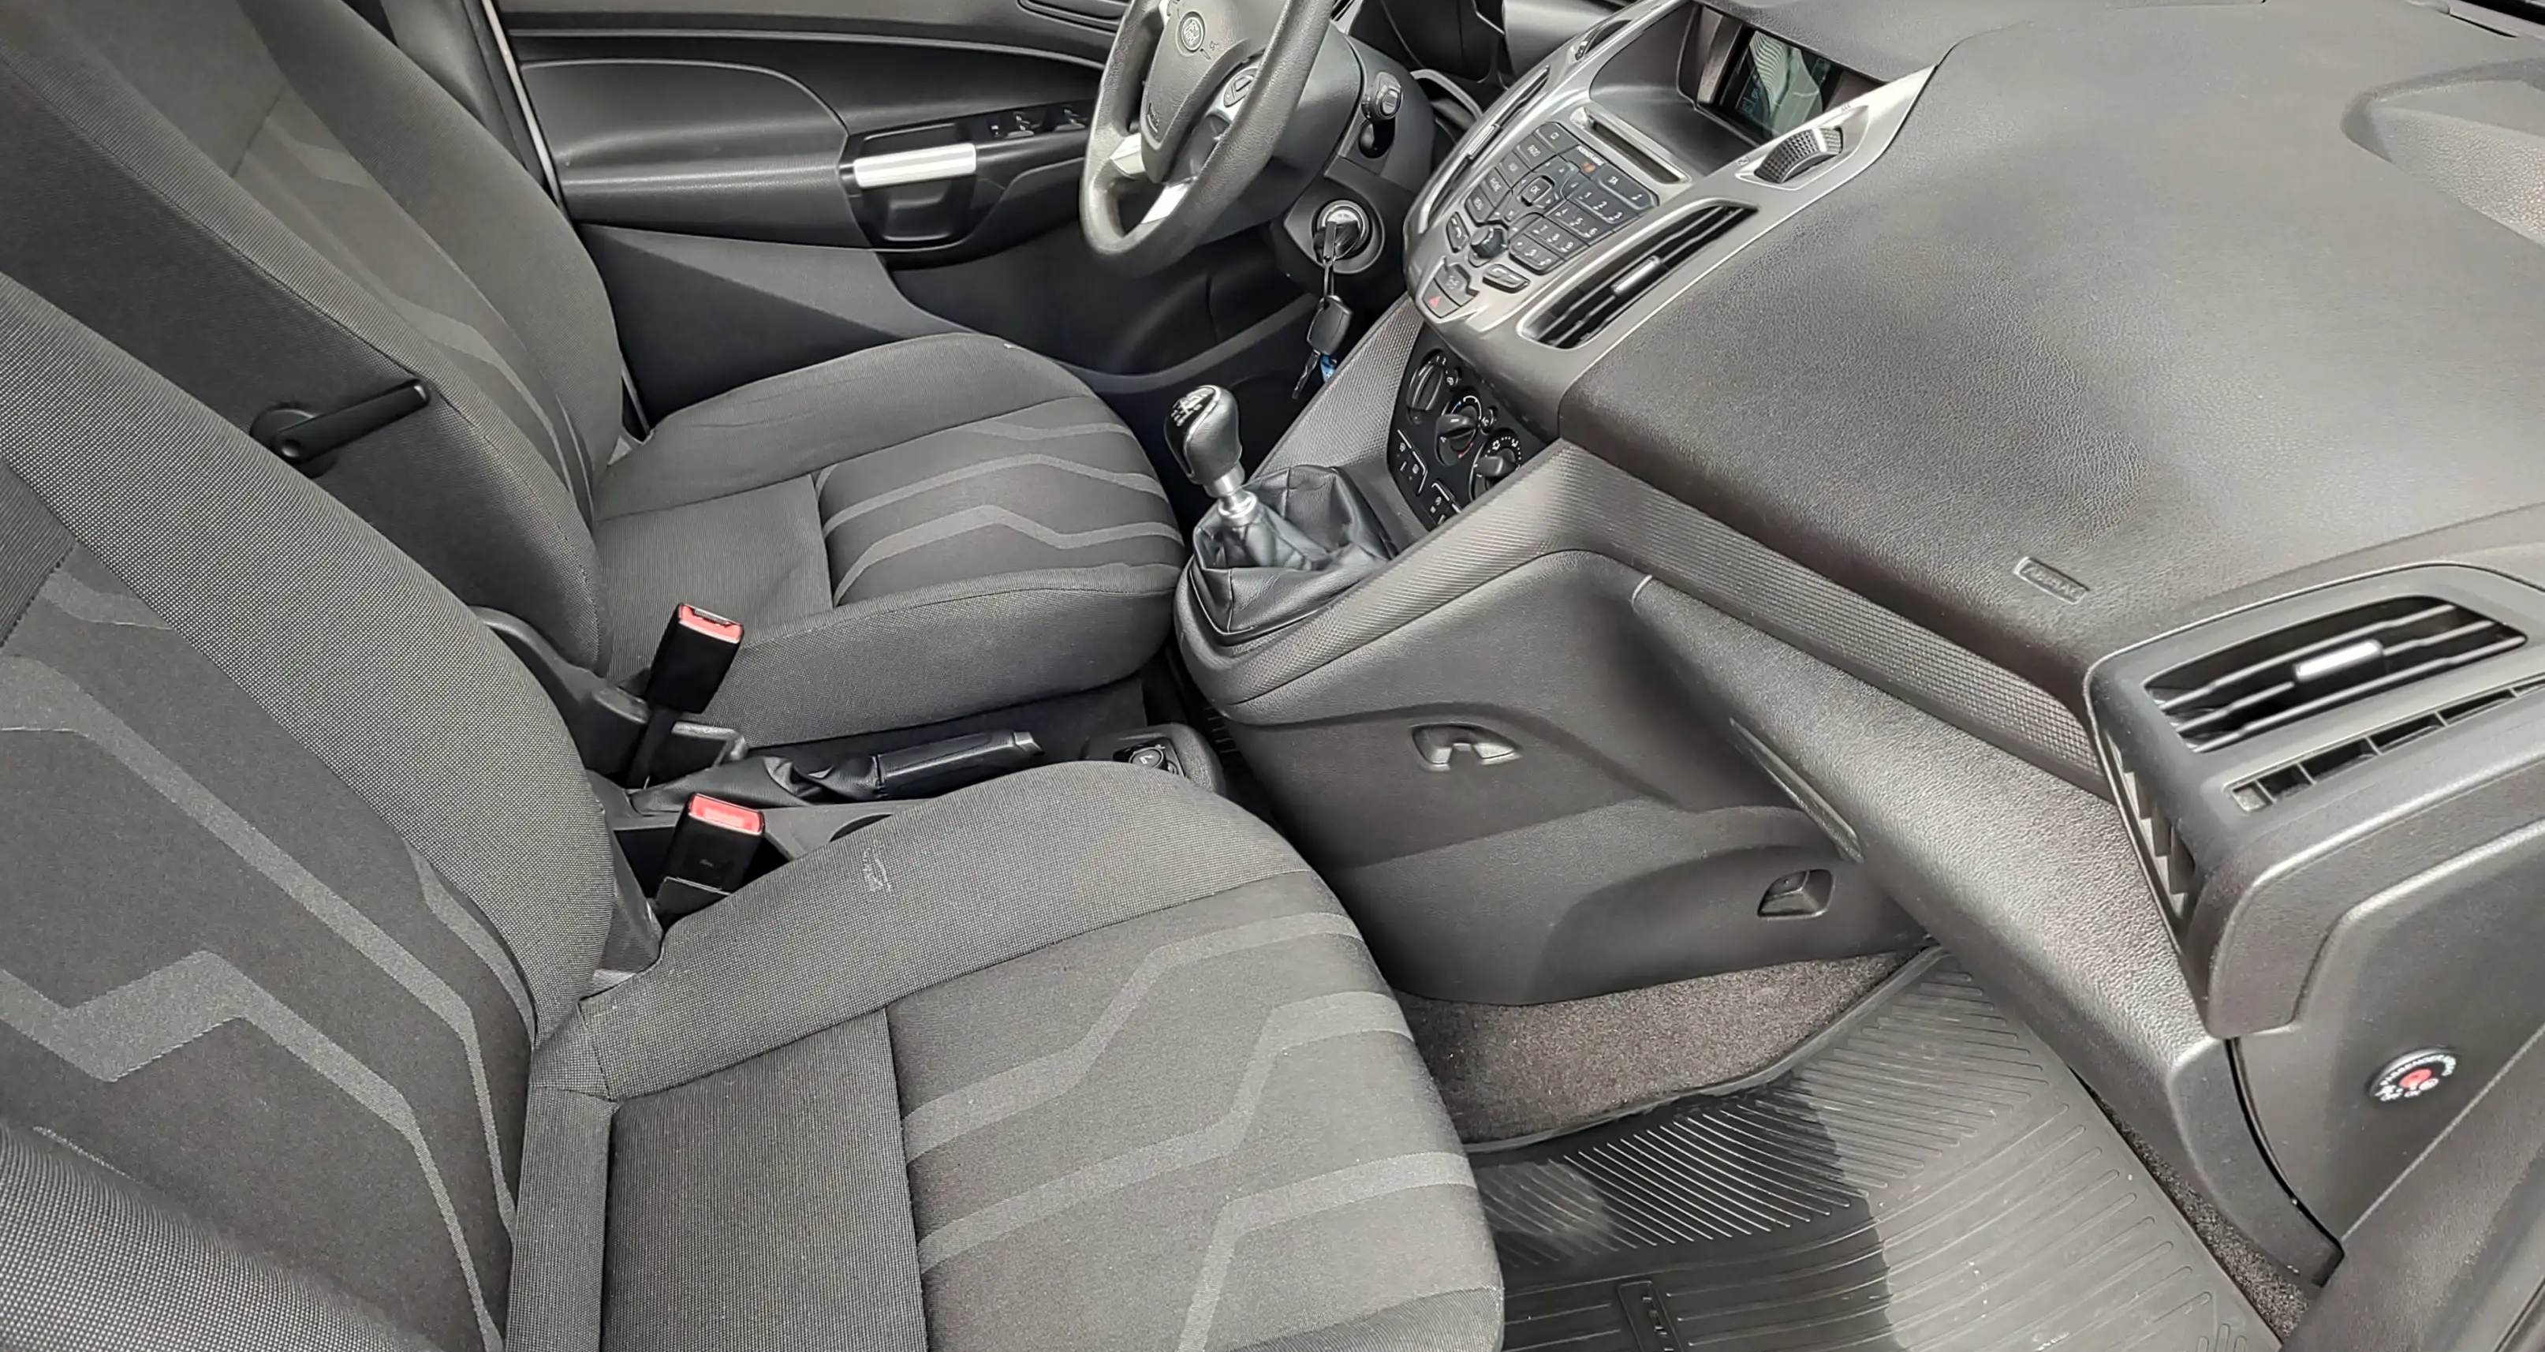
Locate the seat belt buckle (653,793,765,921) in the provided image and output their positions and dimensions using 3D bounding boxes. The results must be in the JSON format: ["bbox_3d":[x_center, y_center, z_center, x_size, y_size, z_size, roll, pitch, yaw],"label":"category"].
[{"bbox_3d":[-0.339,0.113,1.014,0.045,0.075,0.025,17,24,-26],"label":"seat belt buckle"}]

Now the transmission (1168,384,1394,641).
[{"bbox_3d":[-0.011,-0.131,1.114,0.128,0.150,0.115,-24,35,-3],"label":"transmission"}]

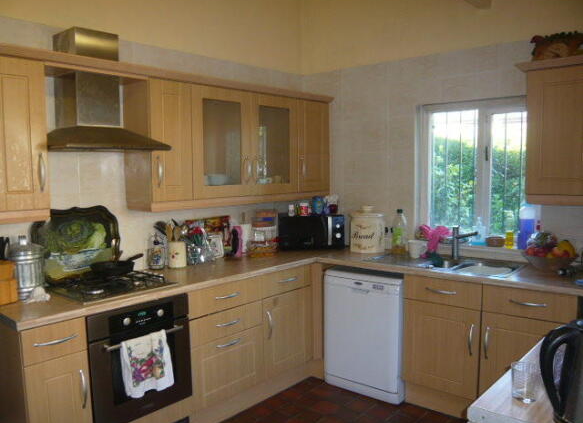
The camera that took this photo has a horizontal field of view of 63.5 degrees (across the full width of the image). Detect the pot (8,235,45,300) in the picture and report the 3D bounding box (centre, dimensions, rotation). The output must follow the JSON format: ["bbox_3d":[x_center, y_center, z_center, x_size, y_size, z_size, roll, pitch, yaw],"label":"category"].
[{"bbox_3d":[-1.400,0.293,2.498,0.180,0.320,0.180,-1,4,0],"label":"pot"}]

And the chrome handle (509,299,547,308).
[{"bbox_3d":[1.304,0.504,2.601,0.186,0.015,0.032,2,5,40],"label":"chrome handle"}]

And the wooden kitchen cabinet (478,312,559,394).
[{"bbox_3d":[1.516,0.872,2.894,0.494,0.566,0.550,2,5,40],"label":"wooden kitchen cabinet"}]

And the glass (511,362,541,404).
[{"bbox_3d":[0.621,0.456,1.255,0.068,0.090,0.068,2,5,40],"label":"glass"}]

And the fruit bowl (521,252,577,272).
[{"bbox_3d":[1.645,0.325,3.026,0.325,0.103,0.325,-1,4,0],"label":"fruit bowl"}]

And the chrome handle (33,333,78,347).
[{"bbox_3d":[-1.057,0.584,2.119,0.030,0.015,0.192,2,5,40],"label":"chrome handle"}]

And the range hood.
[{"bbox_3d":[-1.060,-0.644,2.555,0.500,0.650,0.600,2,5,40],"label":"range hood"}]

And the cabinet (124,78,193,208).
[{"bbox_3d":[-0.843,-0.407,2.967,0.303,0.750,0.303,2,5,40],"label":"cabinet"}]

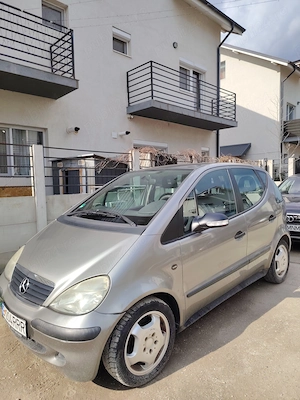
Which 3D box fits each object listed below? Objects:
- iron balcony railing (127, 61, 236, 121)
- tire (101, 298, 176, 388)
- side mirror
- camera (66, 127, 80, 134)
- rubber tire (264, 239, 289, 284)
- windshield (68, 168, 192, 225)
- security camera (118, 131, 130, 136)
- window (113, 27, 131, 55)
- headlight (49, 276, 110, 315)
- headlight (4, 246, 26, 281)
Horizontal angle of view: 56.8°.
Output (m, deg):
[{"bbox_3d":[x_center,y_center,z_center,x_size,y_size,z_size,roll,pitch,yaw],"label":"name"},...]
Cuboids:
[{"bbox_3d":[1.294,-3.329,9.208,4.447,1.020,1.036,-6,6,-44],"label":"iron balcony railing"},{"bbox_3d":[-0.075,0.990,2.003,0.572,0.572,0.200,-6,6,-44],"label":"tire"},{"bbox_3d":[0.500,0.190,2.340,0.160,0.160,0.250,-6,6,-44],"label":"side mirror"},{"bbox_3d":[-1.857,-1.677,6.642,0.120,0.130,0.460,-6,6,-44],"label":"camera"},{"bbox_3d":[1.651,0.795,3.692,0.572,0.572,0.200,-6,6,-44],"label":"rubber tire"},{"bbox_3d":[-0.219,-0.064,2.856,1.290,0.190,0.960,3,38,46],"label":"windshield"},{"bbox_3d":[-0.729,-1.867,7.760,0.120,0.130,0.420,-6,6,-44],"label":"security camera"},{"bbox_3d":[-0.814,-4.455,7.883,0.620,0.640,0.120,-6,6,-44],"label":"window"},{"bbox_3d":[-0.483,0.627,1.850,0.380,0.255,0.290,2,6,36],"label":"headlight"},{"bbox_3d":[-1.262,0.593,2.655,0.290,0.255,0.380,-4,6,-34],"label":"headlight"}]

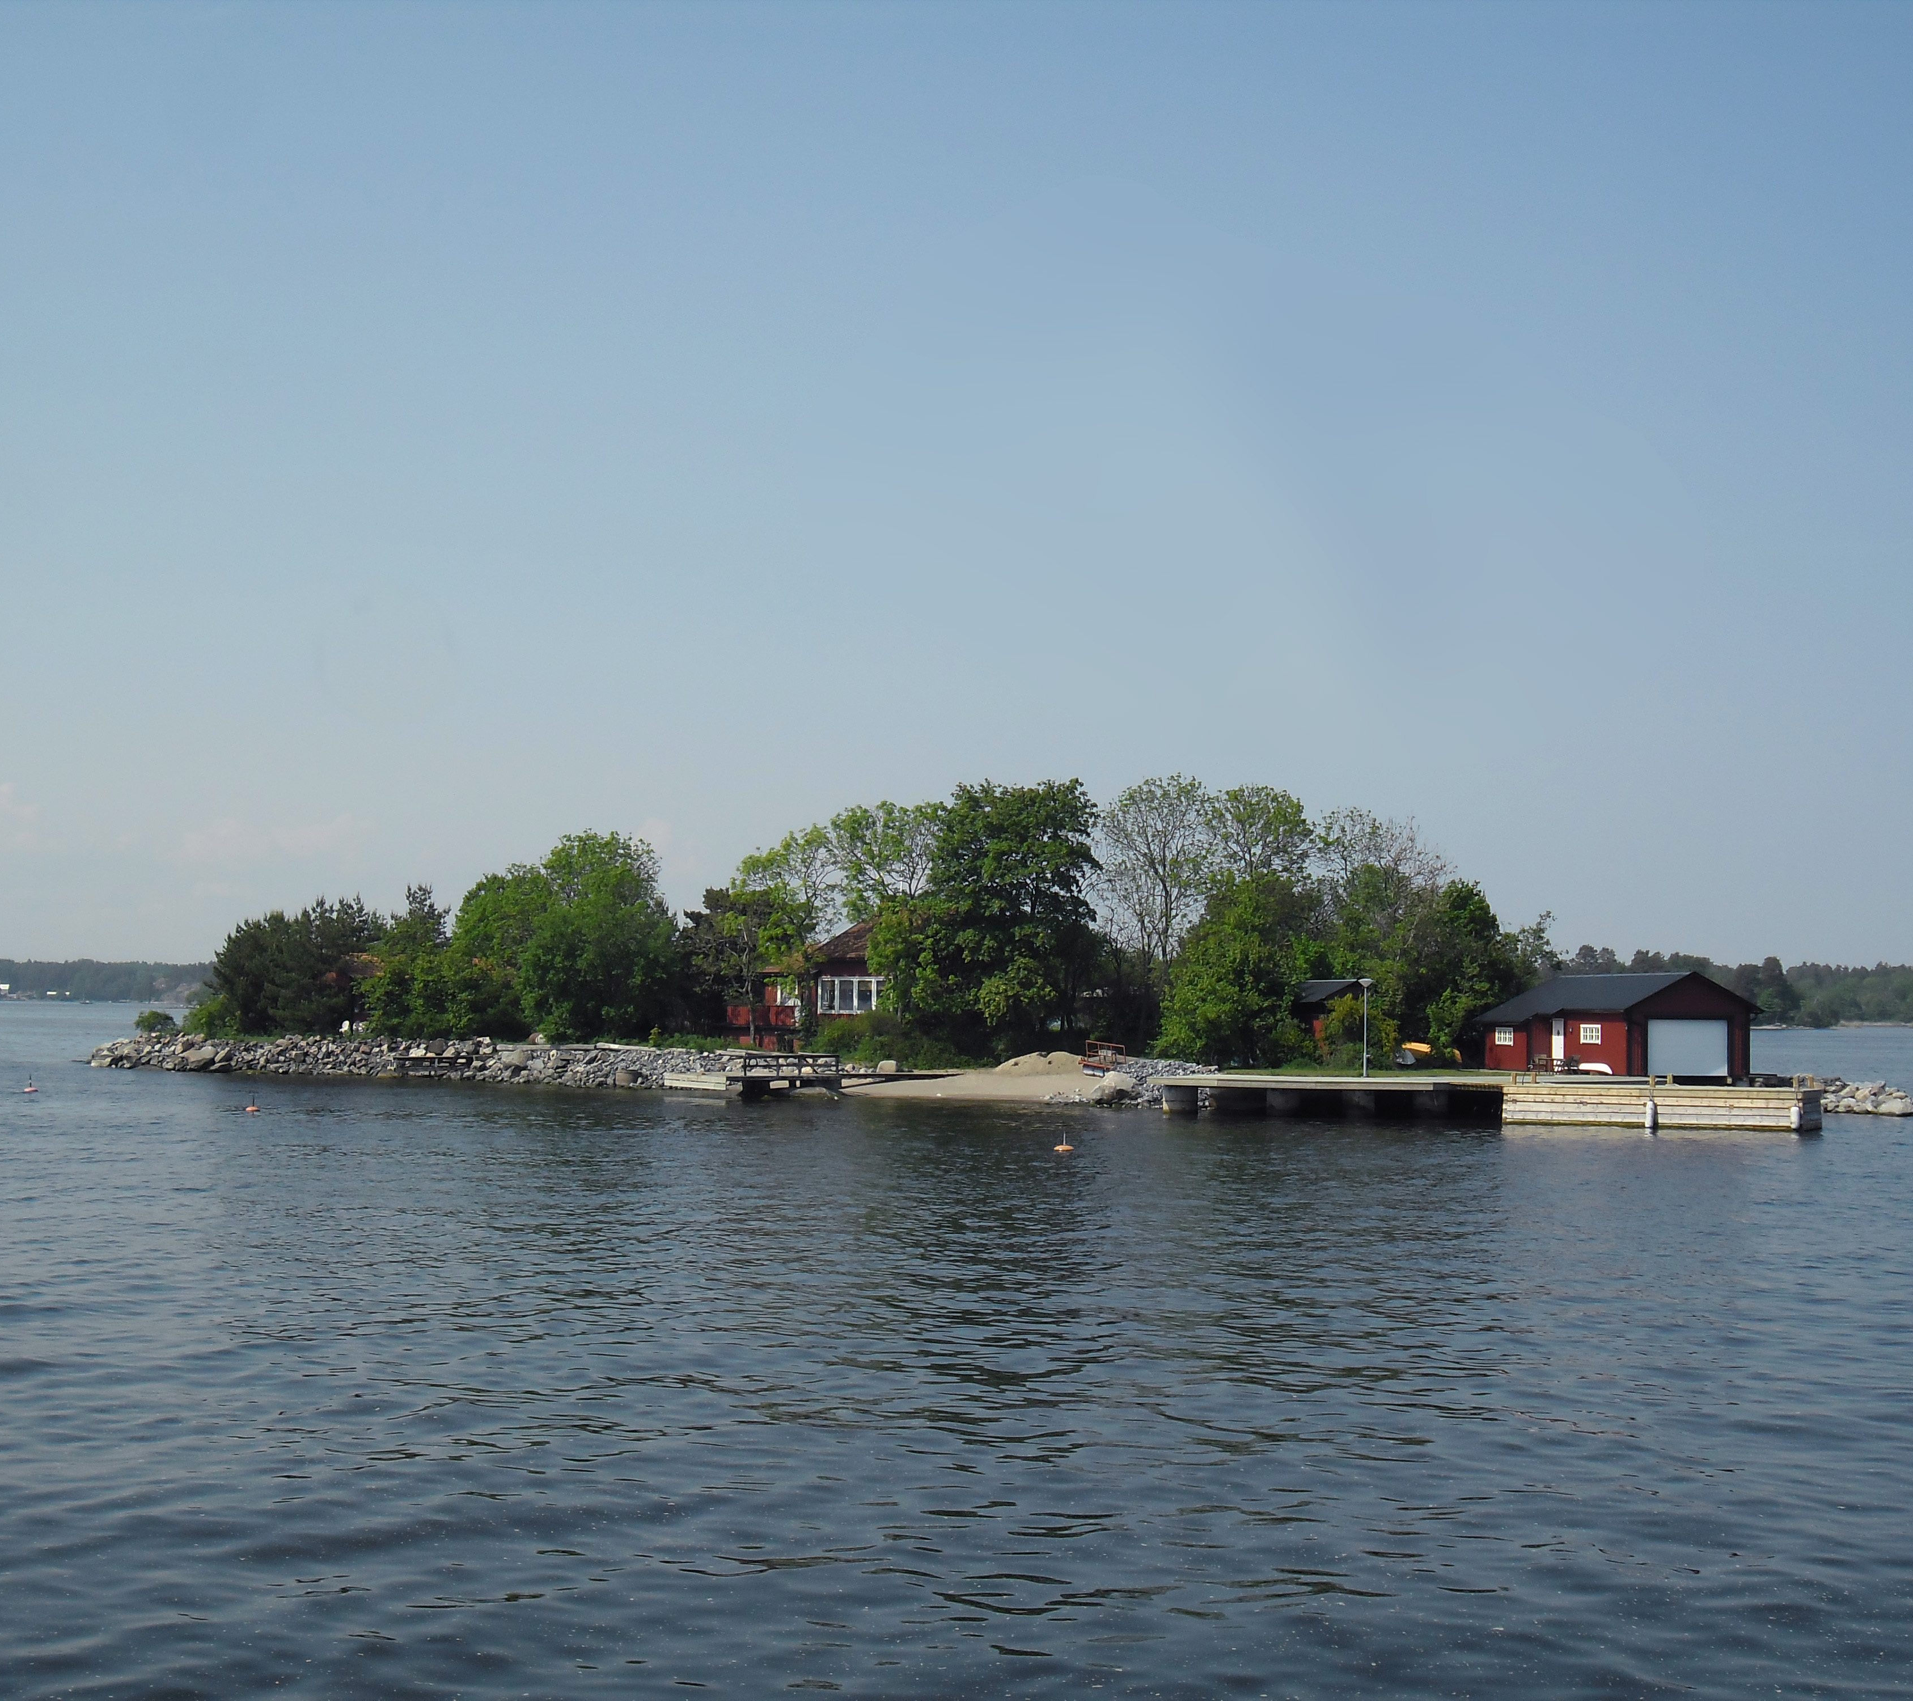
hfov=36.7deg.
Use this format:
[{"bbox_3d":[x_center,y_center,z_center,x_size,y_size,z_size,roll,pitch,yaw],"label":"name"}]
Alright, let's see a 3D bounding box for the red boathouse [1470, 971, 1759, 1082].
[{"bbox_3d":[26.487,7.034,116.520,7.030,4.146,10.280,2,-3,-18],"label":"red boathouse"}]

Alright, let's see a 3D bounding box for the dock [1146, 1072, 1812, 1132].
[{"bbox_3d":[18.977,9.116,105.470,23.309,1.600,6.000,0,-3,12],"label":"dock"}]

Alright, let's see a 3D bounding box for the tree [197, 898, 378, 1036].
[{"bbox_3d":[-36.009,6.310,156.860,9.639,7.513,8.500,1,-3,-13],"label":"tree"}]

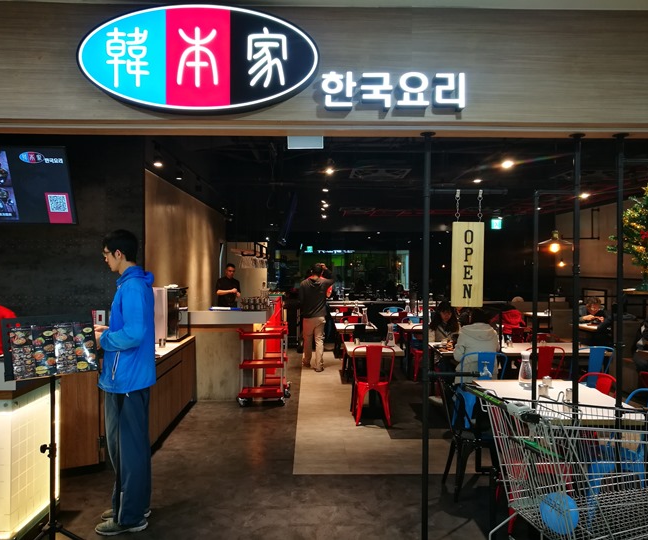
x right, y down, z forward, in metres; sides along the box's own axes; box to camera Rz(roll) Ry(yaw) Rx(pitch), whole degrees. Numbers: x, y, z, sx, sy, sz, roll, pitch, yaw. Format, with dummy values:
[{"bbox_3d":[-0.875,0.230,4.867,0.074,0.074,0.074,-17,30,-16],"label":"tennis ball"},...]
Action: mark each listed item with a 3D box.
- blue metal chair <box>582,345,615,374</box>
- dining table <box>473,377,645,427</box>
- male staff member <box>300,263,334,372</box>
[{"bbox_3d":[2.815,1.211,6.146,0.440,0.840,0.480,0,0,-1],"label":"blue metal chair"},{"bbox_3d":[1.540,1.224,3.750,0.770,0.740,1.110,0,0,-1],"label":"dining table"},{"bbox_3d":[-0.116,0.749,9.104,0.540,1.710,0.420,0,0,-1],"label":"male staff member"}]

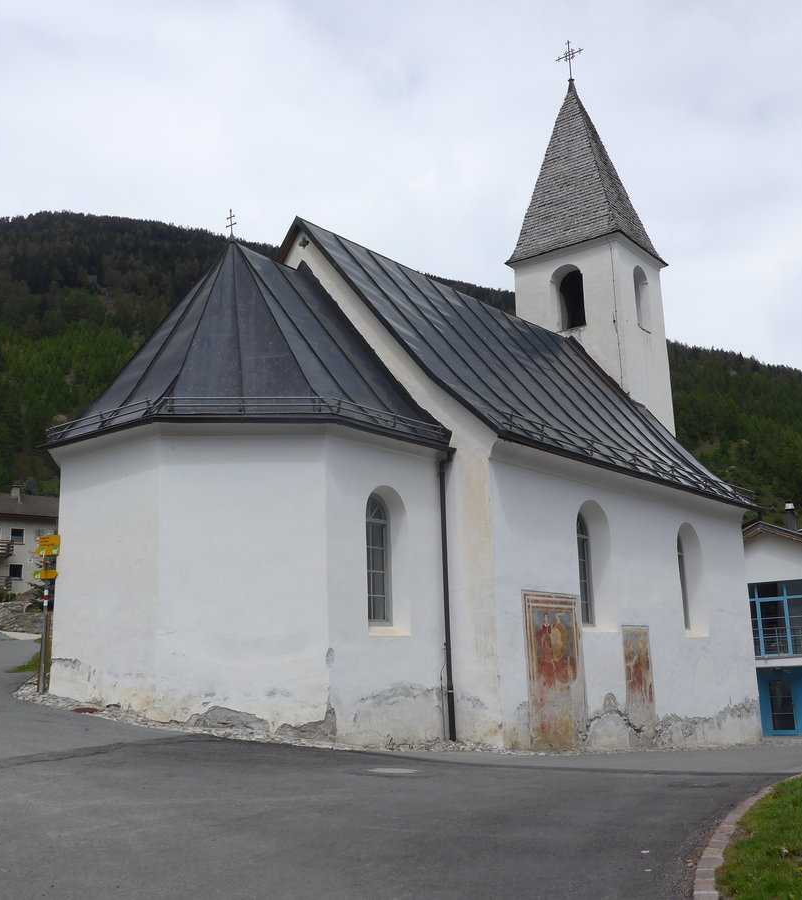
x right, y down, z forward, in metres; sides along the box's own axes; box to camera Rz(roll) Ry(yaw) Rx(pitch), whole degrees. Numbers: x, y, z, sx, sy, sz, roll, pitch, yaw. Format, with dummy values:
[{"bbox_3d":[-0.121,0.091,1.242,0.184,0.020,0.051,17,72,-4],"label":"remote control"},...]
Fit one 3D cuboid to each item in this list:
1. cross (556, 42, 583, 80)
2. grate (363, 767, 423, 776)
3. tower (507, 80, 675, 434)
[{"bbox_3d":[4.781,-10.815,27.957,0.831,1.233,0.060,-10,-15,34],"label":"cross"},{"bbox_3d":[-0.072,3.344,10.392,0.610,0.050,0.610,3,-12,1],"label":"grate"},{"bbox_3d":[5.005,-1.794,25.923,3.226,17.268,2.842,-11,-16,37],"label":"tower"}]

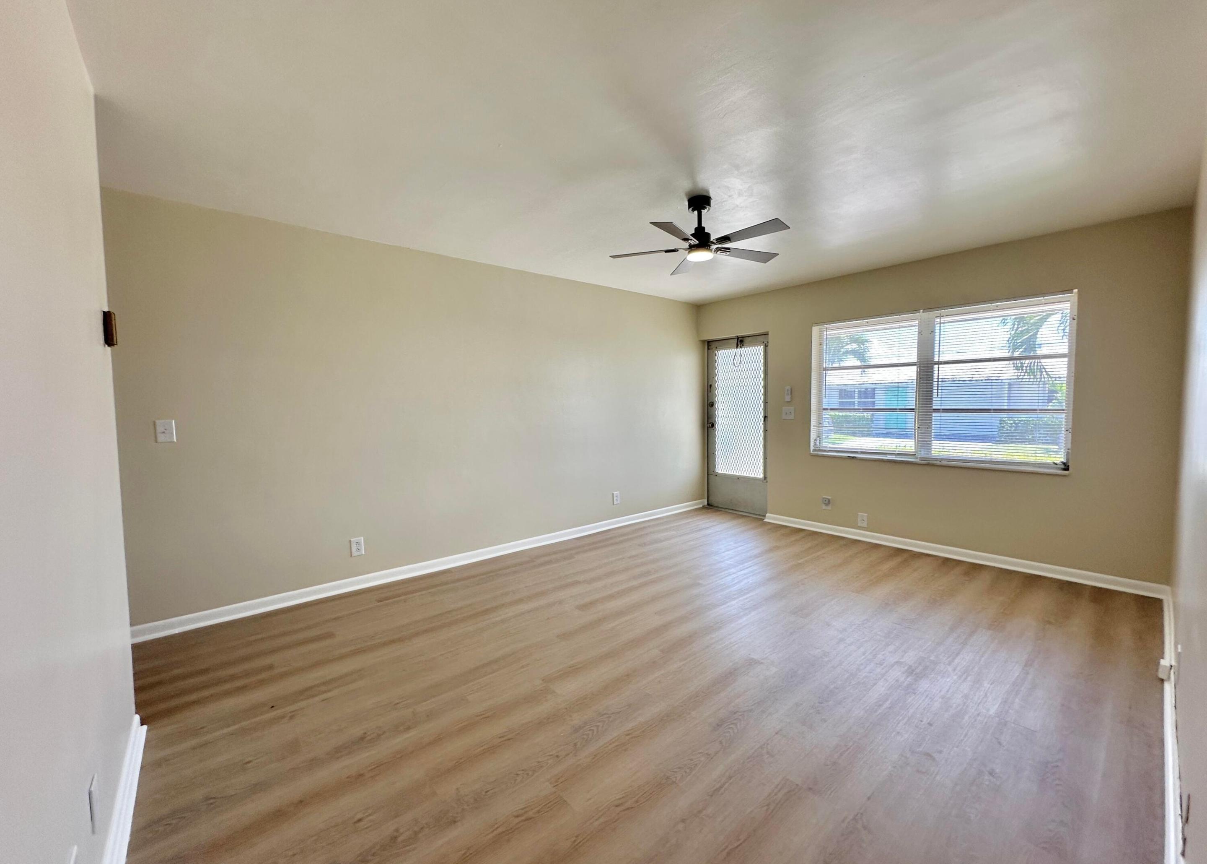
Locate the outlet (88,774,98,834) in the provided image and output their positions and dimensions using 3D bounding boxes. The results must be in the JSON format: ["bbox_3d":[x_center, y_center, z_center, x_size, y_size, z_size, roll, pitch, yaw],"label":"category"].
[{"bbox_3d":[-1.271,0.927,1.224,0.012,0.115,0.073,-4,5,-40],"label":"outlet"}]

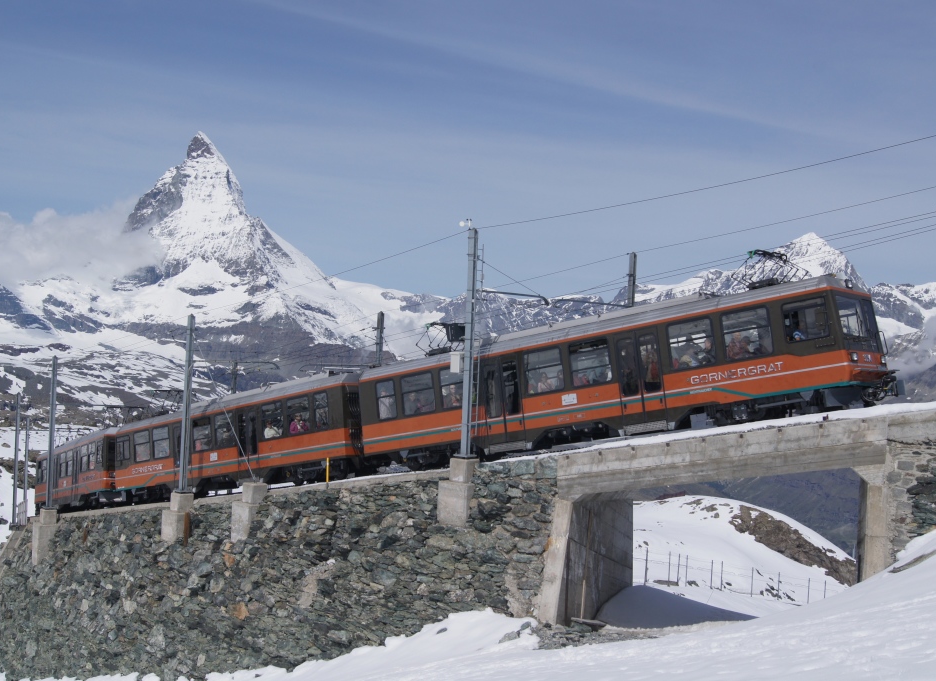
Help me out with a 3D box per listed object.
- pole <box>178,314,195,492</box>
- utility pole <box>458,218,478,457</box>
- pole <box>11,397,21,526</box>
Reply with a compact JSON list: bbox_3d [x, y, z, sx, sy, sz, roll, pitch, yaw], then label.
[{"bbox_3d":[-10.381,2.320,44.200,0.210,6.540,0.210,2,0,-44],"label":"pole"},{"bbox_3d":[0.050,0.057,34.300,0.210,6.610,0.210,2,0,36],"label":"utility pole"},{"bbox_3d":[-24.183,6.340,64.000,0.210,7.050,0.210,2,0,-26],"label":"pole"}]

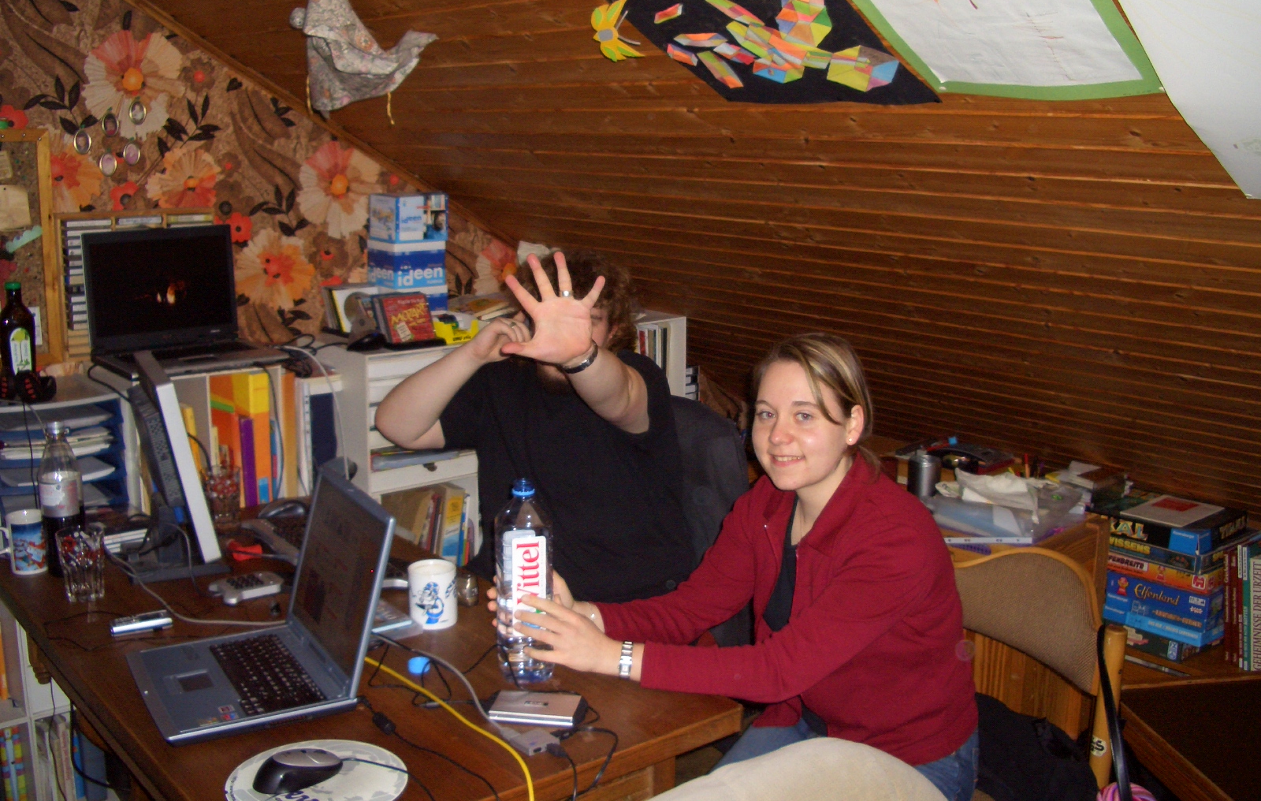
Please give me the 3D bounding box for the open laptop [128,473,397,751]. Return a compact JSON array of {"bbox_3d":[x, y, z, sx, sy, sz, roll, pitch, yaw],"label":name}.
[{"bbox_3d":[-0.588,0.307,1.993,0.340,0.290,0.325,-7,15,-31],"label":"open laptop"}]

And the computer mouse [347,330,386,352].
[{"bbox_3d":[-0.598,-0.137,2.894,0.098,0.037,0.058,-6,14,-25],"label":"computer mouse"}]

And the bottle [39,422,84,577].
[{"bbox_3d":[-1.110,0.191,2.480,0.087,0.292,0.087,-2,13,-11],"label":"bottle"}]

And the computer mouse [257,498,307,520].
[{"bbox_3d":[-0.781,0.237,2.860,0.112,0.038,0.060,-7,15,-29],"label":"computer mouse"}]

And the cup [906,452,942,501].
[{"bbox_3d":[0.693,0.175,2.997,0.080,0.100,0.080,4,13,16],"label":"cup"}]

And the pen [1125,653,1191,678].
[{"bbox_3d":[1.136,0.569,2.749,0.011,0.011,0.142,-11,17,-42],"label":"pen"}]

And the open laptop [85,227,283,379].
[{"bbox_3d":[-1.012,-0.230,2.900,0.348,0.295,0.285,-10,16,-38],"label":"open laptop"}]

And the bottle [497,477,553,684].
[{"bbox_3d":[-0.169,0.285,2.028,0.090,0.322,0.090,-1,13,-6],"label":"bottle"}]

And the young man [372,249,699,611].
[{"bbox_3d":[-0.173,0.378,2.619,0.650,1.320,0.740,7,14,27],"label":"young man"}]

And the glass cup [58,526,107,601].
[{"bbox_3d":[-1.016,0.304,2.368,0.090,0.122,0.090,0,13,0],"label":"glass cup"}]

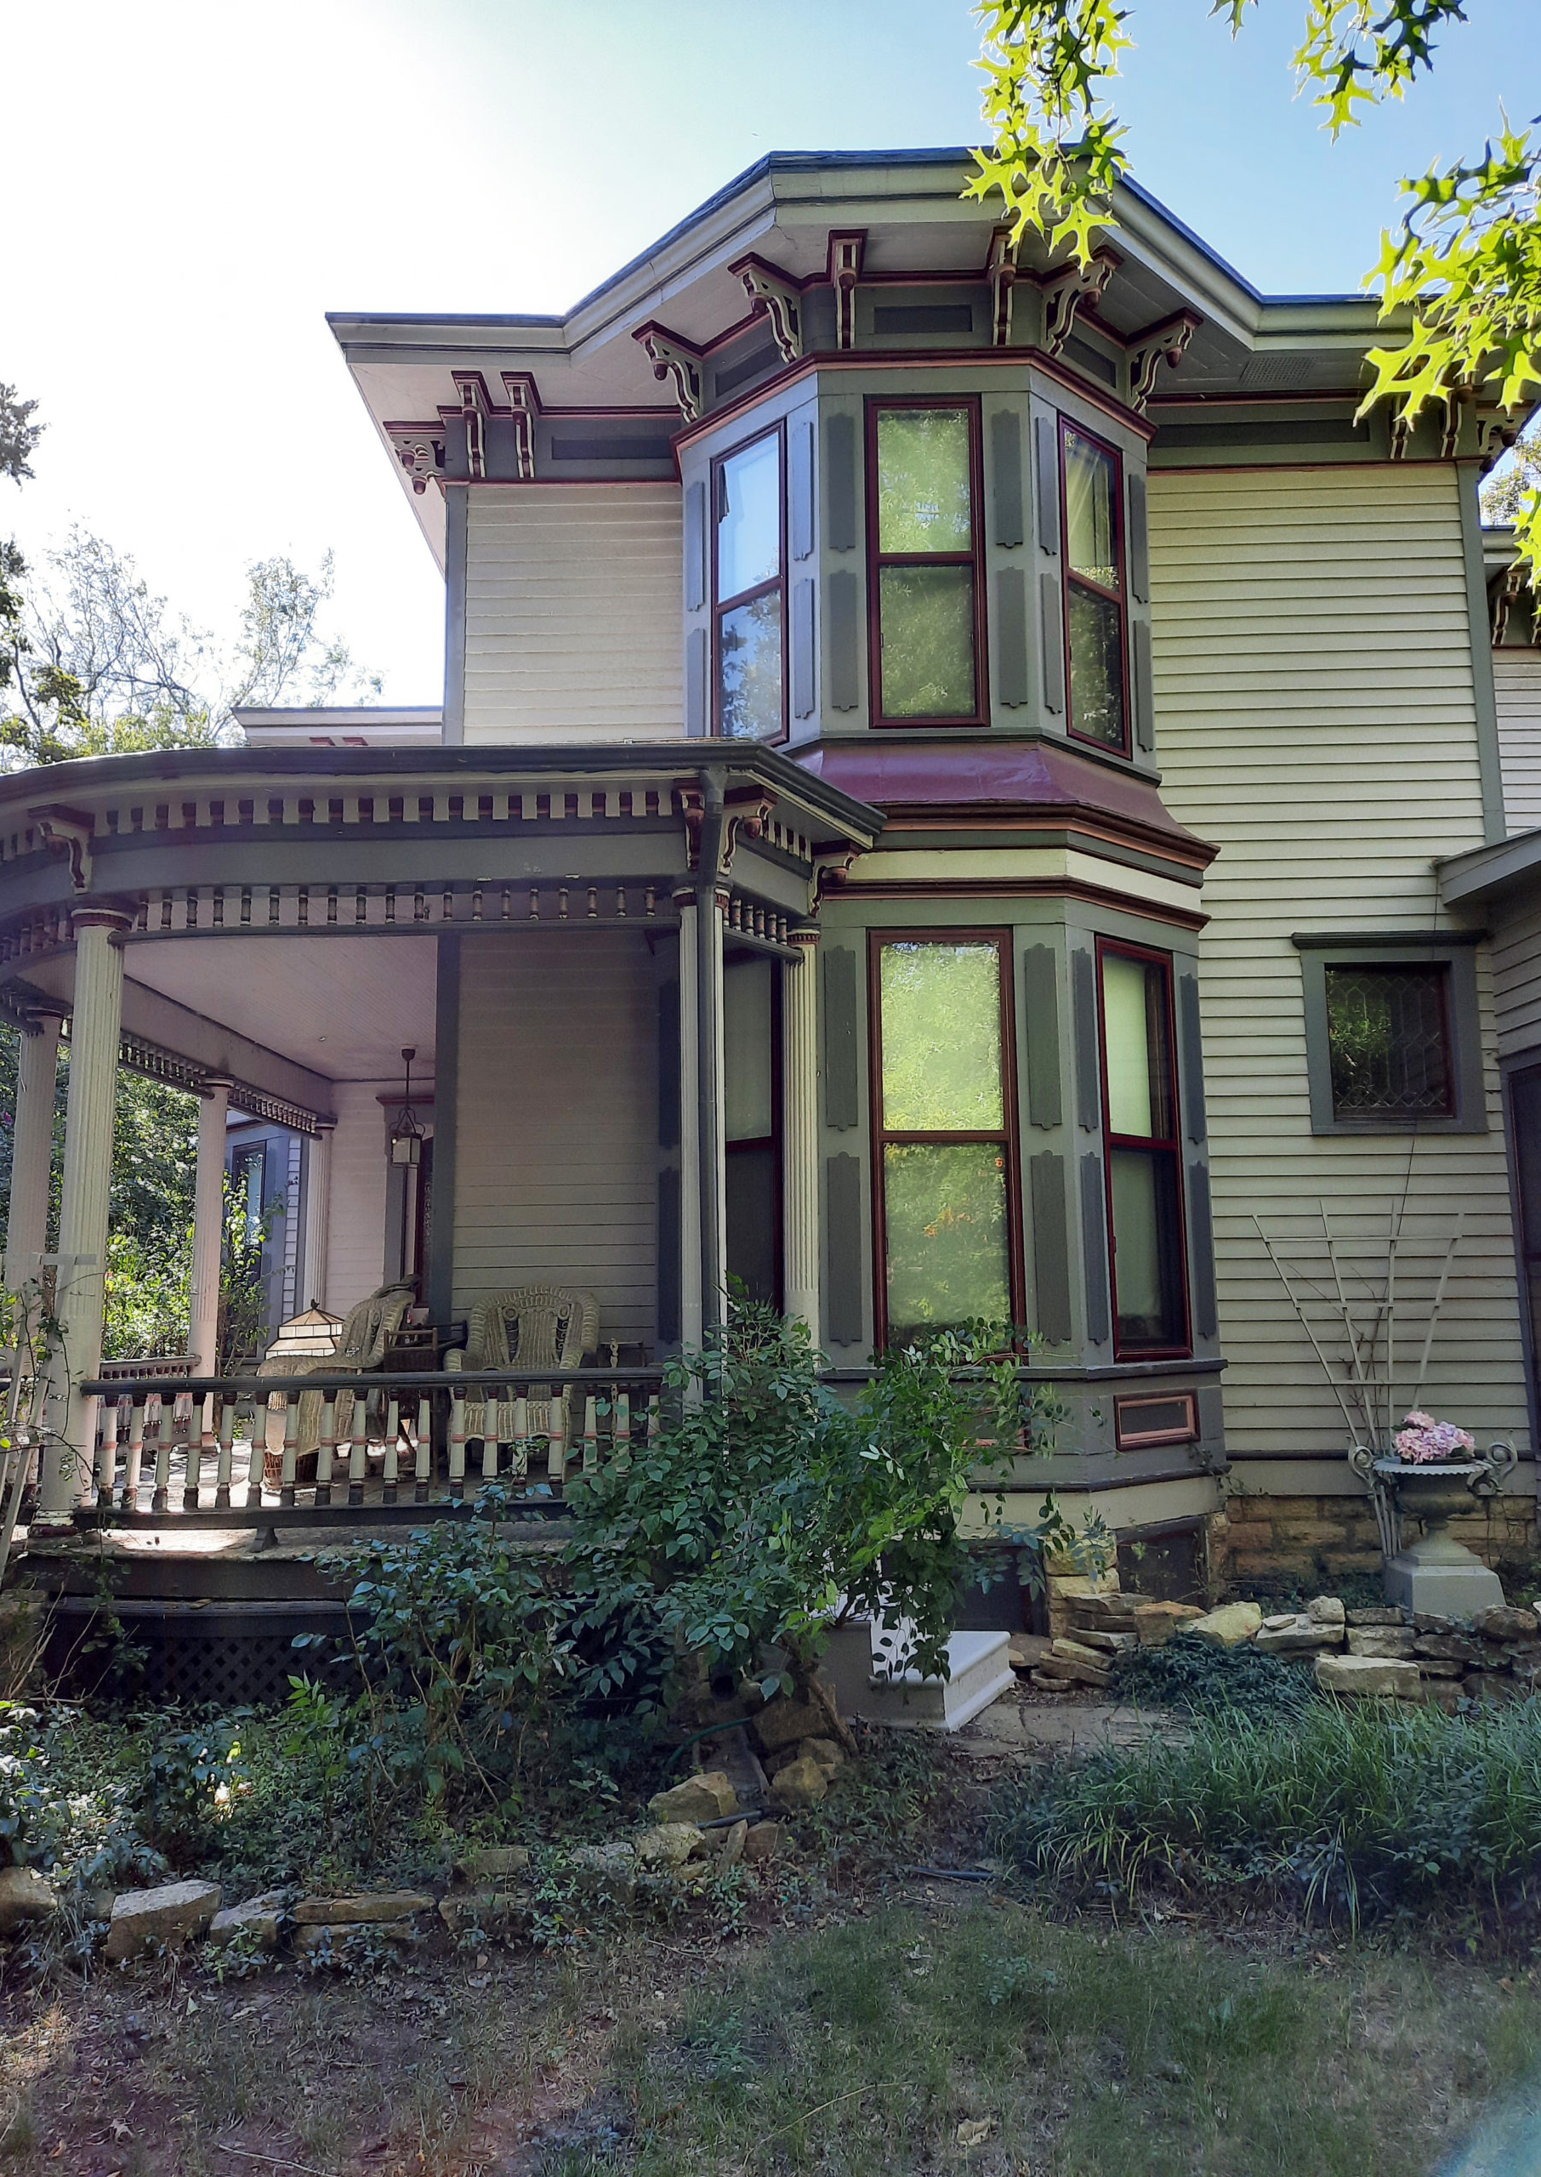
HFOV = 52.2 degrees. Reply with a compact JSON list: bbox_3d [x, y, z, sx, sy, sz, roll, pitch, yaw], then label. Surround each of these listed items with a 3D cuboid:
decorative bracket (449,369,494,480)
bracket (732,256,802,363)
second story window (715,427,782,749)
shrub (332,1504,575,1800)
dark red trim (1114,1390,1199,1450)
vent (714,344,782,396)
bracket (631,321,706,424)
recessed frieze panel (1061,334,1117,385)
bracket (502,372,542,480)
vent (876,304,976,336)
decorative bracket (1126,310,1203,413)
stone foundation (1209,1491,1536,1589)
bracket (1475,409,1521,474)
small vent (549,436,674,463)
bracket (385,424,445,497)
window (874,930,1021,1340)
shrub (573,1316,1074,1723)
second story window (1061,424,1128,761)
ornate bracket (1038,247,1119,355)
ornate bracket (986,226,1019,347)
[{"bbox_3d":[-1.813,-4.038,9.575,0.170,0.455,0.385,-1,-9,1],"label":"decorative bracket"},{"bbox_3d":[-0.010,-4.274,8.661,0.410,0.425,0.200,7,-11,-42],"label":"bracket"},{"bbox_3d":[-0.116,-2.855,9.127,0.100,1.940,0.635,7,-12,-42],"label":"second story window"},{"bbox_3d":[-0.976,1.828,5.199,0.820,0.860,0.750,-1,-9,1],"label":"shrub"},{"bbox_3d":[1.890,1.606,7.637,0.726,0.254,0.050,7,-11,-43],"label":"dark red trim"},{"bbox_3d":[-0.129,-4.072,8.902,0.040,0.160,0.540,8,-12,-43],"label":"vent"},{"bbox_3d":[-0.591,-4.125,9.121,0.395,0.450,0.170,8,-12,-43],"label":"bracket"},{"bbox_3d":[1.743,-4.021,8.645,0.563,0.154,0.040,7,-11,-43],"label":"recessed frieze panel"},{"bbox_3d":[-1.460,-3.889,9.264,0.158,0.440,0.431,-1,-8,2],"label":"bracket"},{"bbox_3d":[0.850,-4.243,8.674,0.545,0.160,0.040,-1,-8,2],"label":"vent"},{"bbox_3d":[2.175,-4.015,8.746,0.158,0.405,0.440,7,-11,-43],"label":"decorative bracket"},{"bbox_3d":[3.275,2.456,8.540,1.725,0.493,0.300,-1,-8,2],"label":"stone foundation"},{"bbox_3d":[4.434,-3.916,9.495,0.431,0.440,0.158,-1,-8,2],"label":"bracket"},{"bbox_3d":[-0.985,-4.035,9.920,0.790,0.150,0.040,-1,-8,2],"label":"small vent"},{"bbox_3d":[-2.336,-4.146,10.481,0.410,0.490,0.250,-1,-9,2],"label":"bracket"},{"bbox_3d":[0.841,0.254,7.476,0.690,2.070,0.120,-1,-9,1],"label":"window"},{"bbox_3d":[0.185,1.485,5.535,1.680,1.420,1.250,-1,-9,1],"label":"shrub"},{"bbox_3d":[1.726,-2.690,8.488,0.592,1.810,0.100,7,-11,-43],"label":"second story window"},{"bbox_3d":[1.706,-4.237,8.541,0.170,0.450,0.400,8,-12,-43],"label":"ornate bracket"},{"bbox_3d":[1.277,-4.312,8.460,0.185,0.430,0.410,-1,-8,2],"label":"ornate bracket"}]

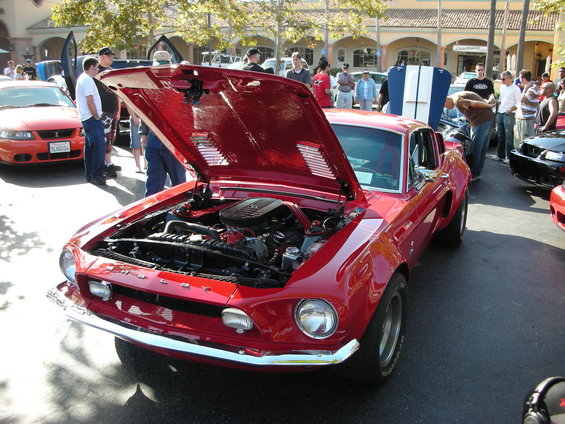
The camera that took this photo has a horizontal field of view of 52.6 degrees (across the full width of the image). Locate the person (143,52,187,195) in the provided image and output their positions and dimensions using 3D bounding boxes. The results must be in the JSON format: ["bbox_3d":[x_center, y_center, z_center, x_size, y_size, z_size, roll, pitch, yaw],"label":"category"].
[{"bbox_3d":[-1.016,-0.472,4.962,0.500,1.776,0.340,-3,15,-17],"label":"person"}]

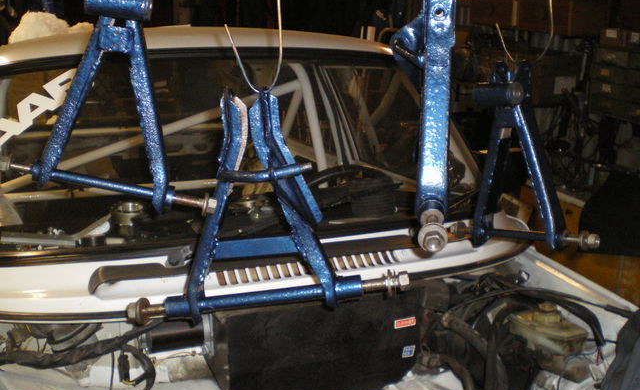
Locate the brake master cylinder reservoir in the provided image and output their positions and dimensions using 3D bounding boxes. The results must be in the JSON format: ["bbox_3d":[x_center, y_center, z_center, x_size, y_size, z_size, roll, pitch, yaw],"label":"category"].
[{"bbox_3d":[0.463,0.294,1.420,0.085,0.125,0.140,-11,18,-37],"label":"brake master cylinder reservoir"}]

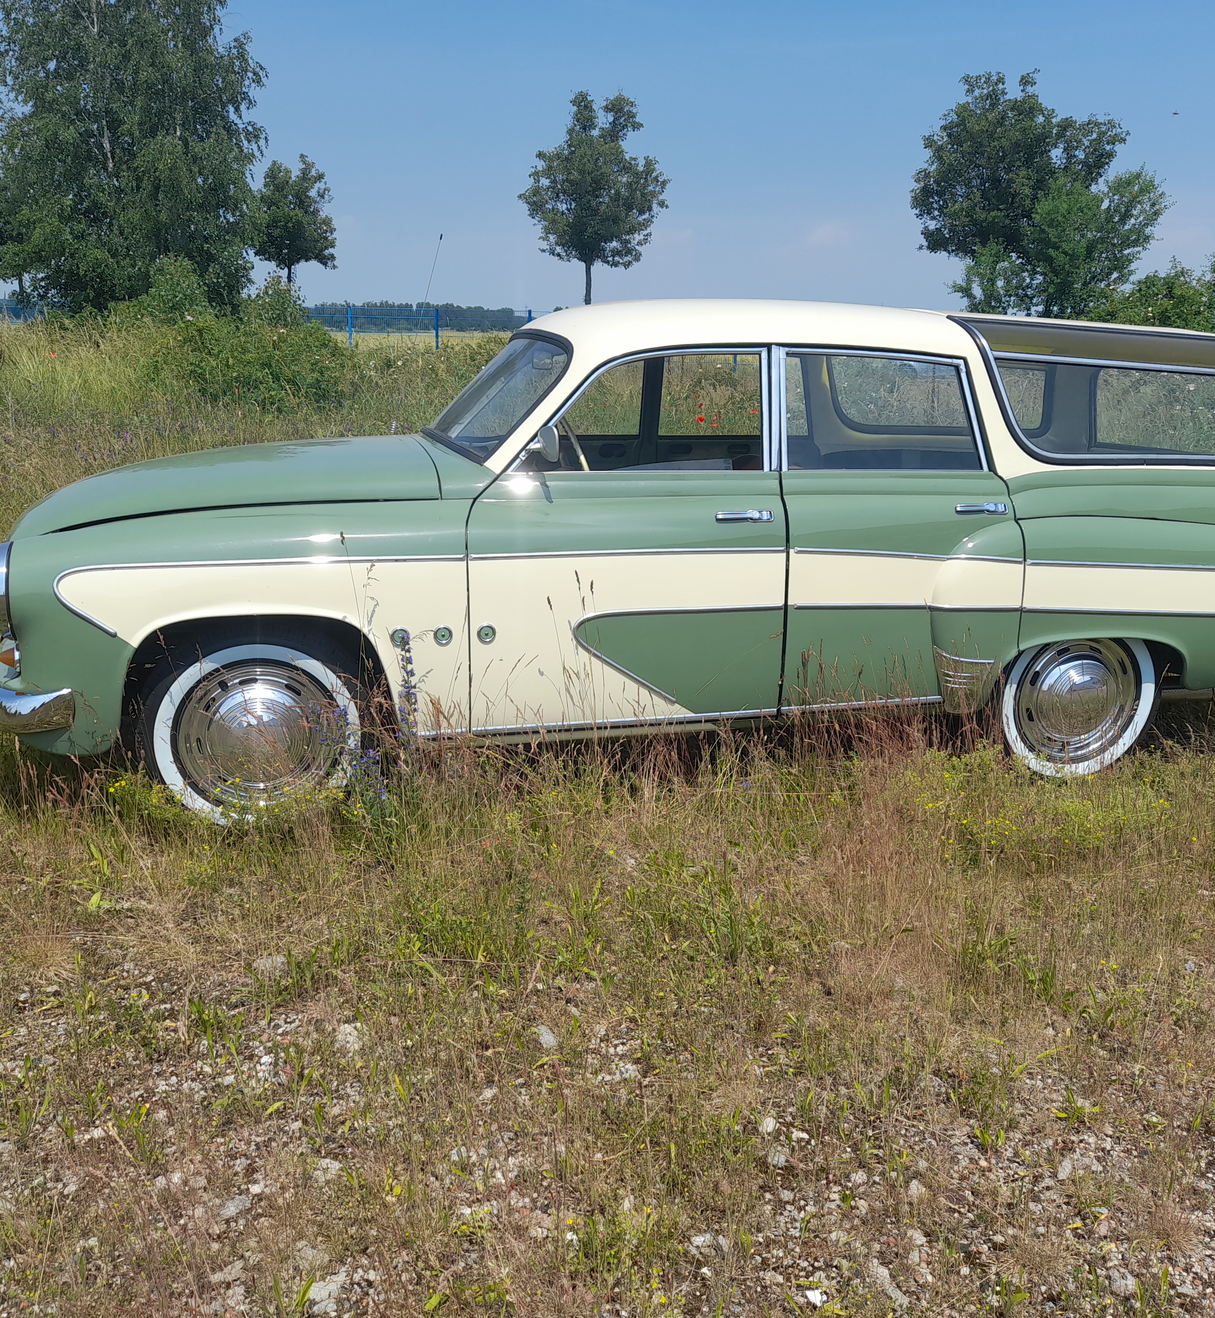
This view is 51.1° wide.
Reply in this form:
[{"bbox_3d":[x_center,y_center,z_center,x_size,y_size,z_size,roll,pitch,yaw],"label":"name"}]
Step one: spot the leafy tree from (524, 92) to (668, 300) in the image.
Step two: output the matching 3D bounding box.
[{"bbox_3d":[-0.384,-11.945,36.163,4.190,7.840,4.190,1,14,0],"label":"leafy tree"}]

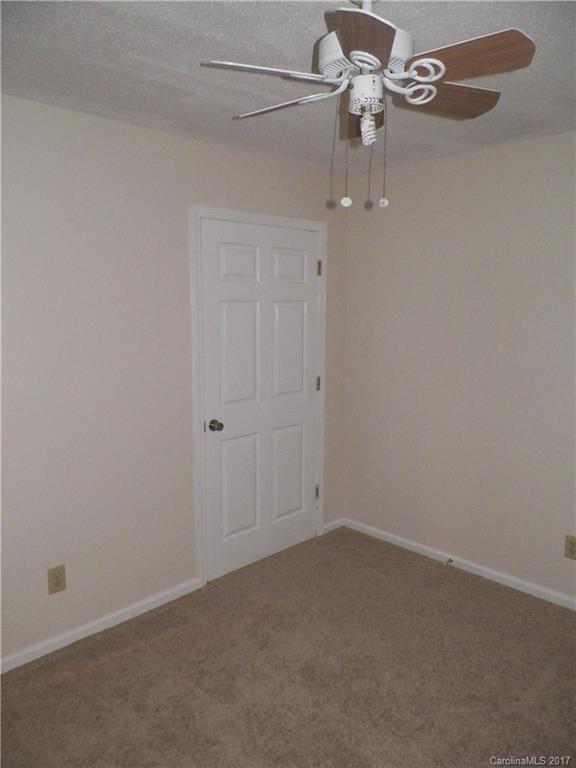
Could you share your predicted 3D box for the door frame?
[{"bbox_3d":[-0.130,0.087,3.354,0.950,2.060,0.060,-8,11,-44],"label":"door frame"}]

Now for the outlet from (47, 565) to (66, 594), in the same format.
[{"bbox_3d":[-1.058,0.901,2.548,0.070,0.115,0.008,-8,11,-44],"label":"outlet"}]

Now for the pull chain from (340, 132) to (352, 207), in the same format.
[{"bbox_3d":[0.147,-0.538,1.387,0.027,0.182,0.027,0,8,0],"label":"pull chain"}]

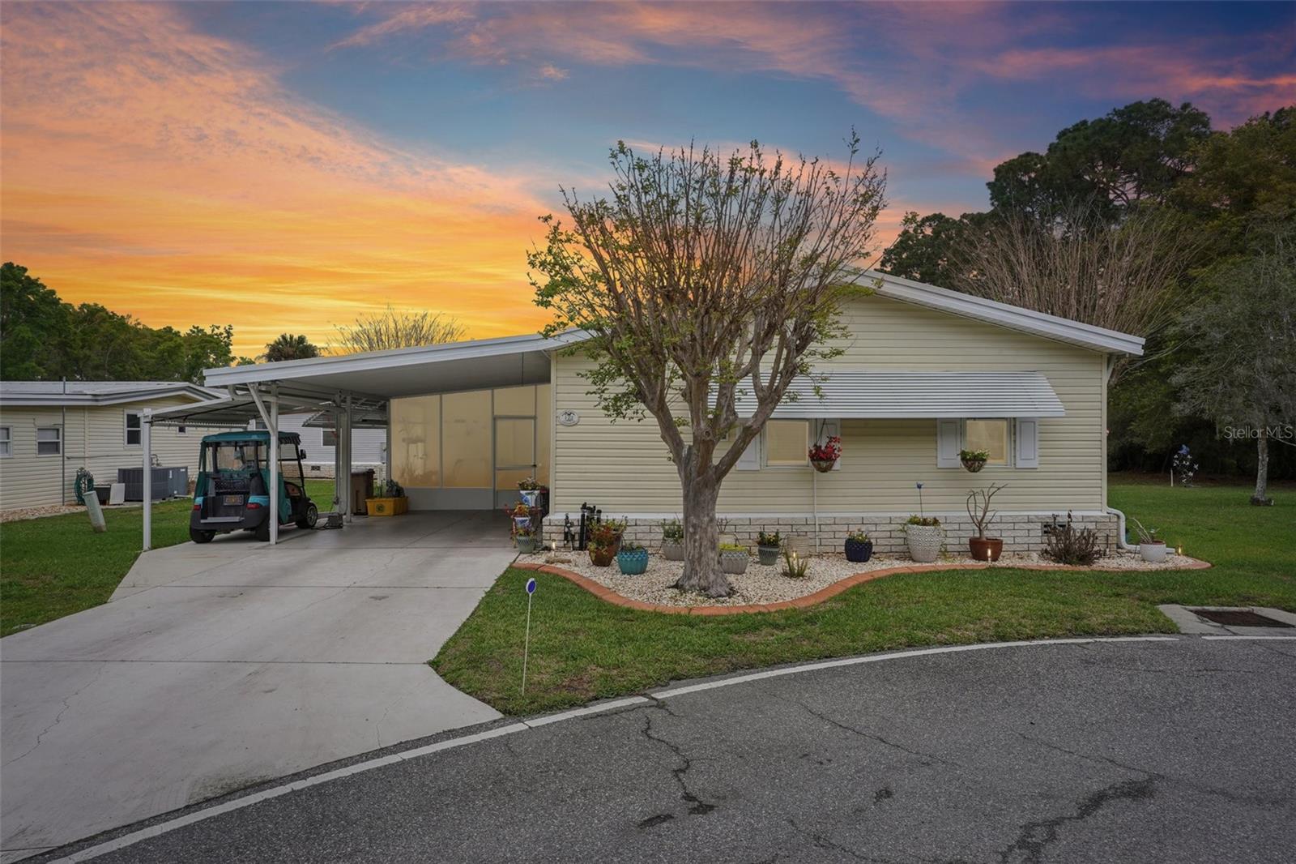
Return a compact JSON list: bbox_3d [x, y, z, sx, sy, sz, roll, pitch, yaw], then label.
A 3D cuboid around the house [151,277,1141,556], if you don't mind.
[{"bbox_3d":[0.000,-0.300,16.500,13.700,4.100,12.400,0,0,0],"label":"house"}]

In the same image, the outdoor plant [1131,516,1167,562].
[{"bbox_3d":[6.780,1.440,10.200,0.480,0.620,0.420,0,0,0],"label":"outdoor plant"}]

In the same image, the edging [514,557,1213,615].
[{"bbox_3d":[2.780,1.690,8.750,8.950,0.110,3.000,0,0,0],"label":"edging"}]

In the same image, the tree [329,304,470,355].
[{"bbox_3d":[-7.900,-1.150,24.000,4.400,5.800,4.300,0,0,0],"label":"tree"}]

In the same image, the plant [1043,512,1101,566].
[{"bbox_3d":[5.680,1.420,10.120,0.770,0.710,0.650,0,0,0],"label":"plant"}]

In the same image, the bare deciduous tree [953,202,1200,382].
[{"bbox_3d":[9.300,-1.650,16.500,5.400,6.750,5.200,0,0,0],"label":"bare deciduous tree"}]

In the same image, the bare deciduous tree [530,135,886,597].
[{"bbox_3d":[0.640,-0.720,8.100,3.750,4.880,3.500,0,0,0],"label":"bare deciduous tree"}]

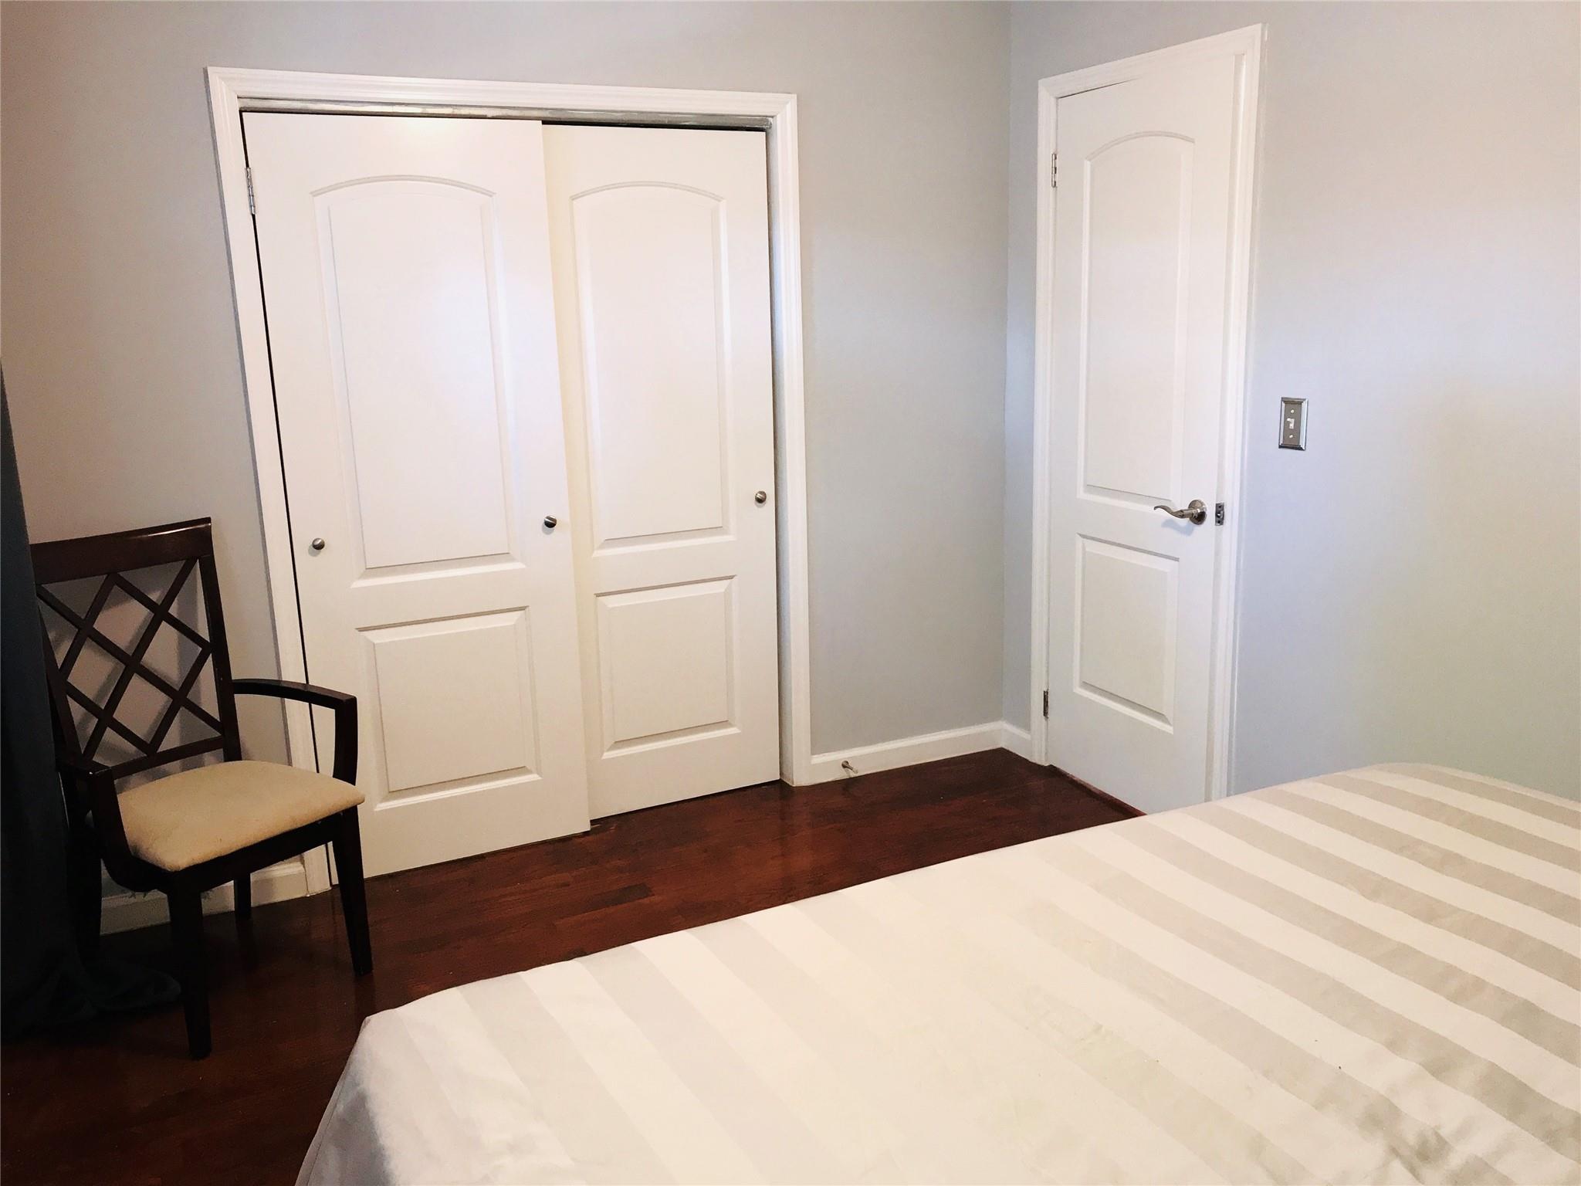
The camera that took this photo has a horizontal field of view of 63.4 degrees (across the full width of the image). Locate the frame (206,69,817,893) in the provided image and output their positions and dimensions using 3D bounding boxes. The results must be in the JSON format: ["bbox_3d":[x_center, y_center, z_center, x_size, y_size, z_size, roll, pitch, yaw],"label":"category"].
[{"bbox_3d":[-0.661,-0.306,3.542,1.510,2.062,0.100,-8,14,-25],"label":"frame"}]

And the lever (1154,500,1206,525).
[{"bbox_3d":[1.030,-0.216,3.380,0.060,0.066,0.149,-7,14,-22],"label":"lever"}]

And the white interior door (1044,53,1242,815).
[{"bbox_3d":[0.969,-0.367,3.607,0.038,2.030,0.713,-7,14,-22],"label":"white interior door"}]

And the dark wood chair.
[{"bbox_3d":[-1.323,0.397,2.847,0.585,1.040,0.580,7,16,35],"label":"dark wood chair"}]

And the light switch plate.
[{"bbox_3d":[1.213,-0.407,3.085,0.010,0.123,0.081,-8,14,-25],"label":"light switch plate"}]

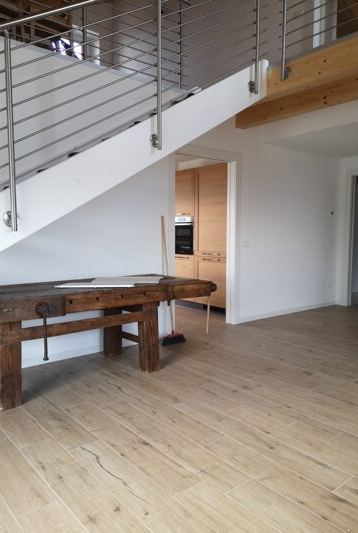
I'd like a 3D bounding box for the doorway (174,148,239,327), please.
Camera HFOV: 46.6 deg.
[{"bbox_3d":[0.311,-0.299,5.061,1.142,2.165,0.150,-4,7,-38],"label":"doorway"}]

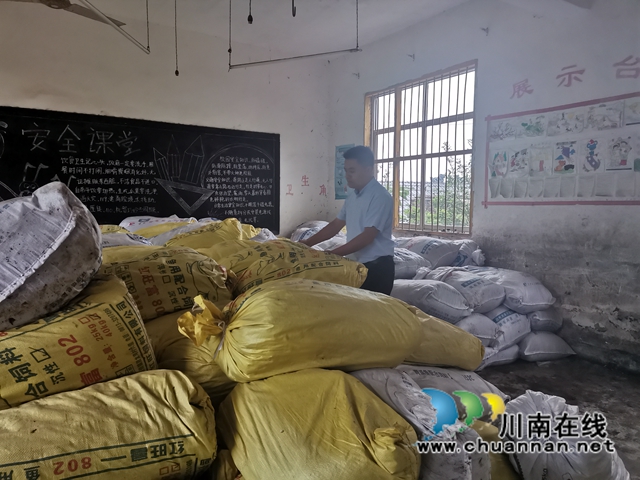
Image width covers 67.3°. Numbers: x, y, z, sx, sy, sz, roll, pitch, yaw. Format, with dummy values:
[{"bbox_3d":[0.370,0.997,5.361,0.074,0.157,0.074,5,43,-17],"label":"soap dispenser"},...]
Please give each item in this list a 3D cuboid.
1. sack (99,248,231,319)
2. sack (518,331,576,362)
[{"bbox_3d":[-0.793,0.214,2.420,0.750,0.300,0.420,0,4,-8],"label":"sack"},{"bbox_3d":[1.874,0.891,4.220,0.430,0.220,0.660,-1,4,-16],"label":"sack"}]

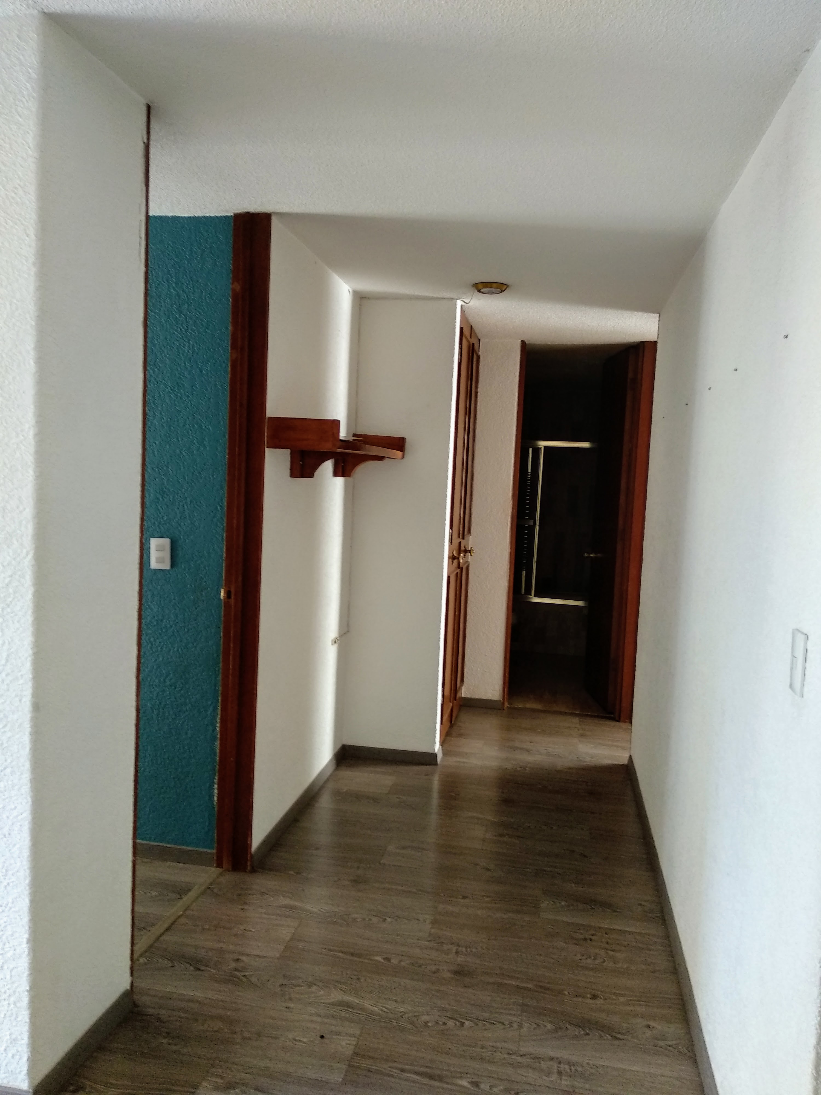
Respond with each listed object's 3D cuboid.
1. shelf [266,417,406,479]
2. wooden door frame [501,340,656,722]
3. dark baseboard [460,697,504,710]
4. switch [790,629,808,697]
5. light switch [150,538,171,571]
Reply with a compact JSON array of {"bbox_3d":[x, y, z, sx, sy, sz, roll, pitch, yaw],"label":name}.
[{"bbox_3d":[-0.274,-0.409,3.582,0.271,0.221,1.266,3,5,10],"label":"shelf"},{"bbox_3d":[1.084,-0.096,5.330,0.828,2.402,0.130,3,5,10],"label":"wooden door frame"},{"bbox_3d":[0.481,1.038,5.479,0.280,0.064,0.013,3,5,10],"label":"dark baseboard"},{"bbox_3d":[0.716,0.212,1.526,0.010,0.112,0.073,3,5,10],"label":"switch"},{"bbox_3d":[-0.928,0.024,3.055,0.080,0.115,0.011,3,5,10],"label":"light switch"}]

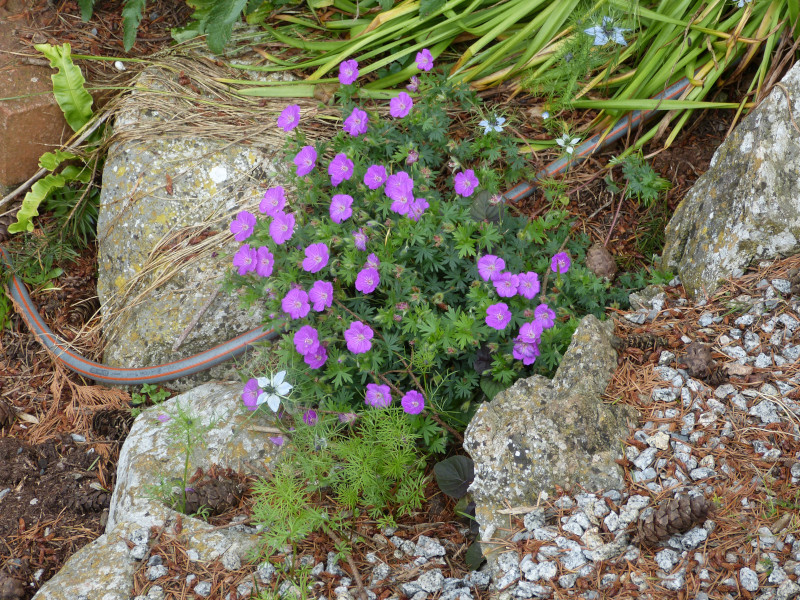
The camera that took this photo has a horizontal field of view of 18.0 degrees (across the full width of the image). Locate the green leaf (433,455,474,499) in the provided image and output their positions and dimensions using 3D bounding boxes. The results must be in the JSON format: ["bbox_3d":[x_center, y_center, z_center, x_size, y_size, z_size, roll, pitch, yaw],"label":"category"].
[{"bbox_3d":[0.058,0.186,2.660,0.047,0.010,0.047,10,63,19],"label":"green leaf"}]

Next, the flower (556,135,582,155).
[{"bbox_3d":[0.189,-0.173,2.810,0.030,0.014,0.030,0,45,0],"label":"flower"}]

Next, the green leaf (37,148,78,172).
[{"bbox_3d":[-0.397,-0.162,2.930,0.043,0.012,0.022,-12,41,-6],"label":"green leaf"}]

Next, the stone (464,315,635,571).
[{"bbox_3d":[0.159,0.153,2.670,0.180,0.190,0.190,0,38,0],"label":"stone"}]

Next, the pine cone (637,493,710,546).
[{"bbox_3d":[0.282,0.227,2.600,0.084,0.040,0.040,-23,44,-27],"label":"pine cone"}]

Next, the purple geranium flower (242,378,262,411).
[{"bbox_3d":[-0.159,0.103,2.740,0.033,0.033,0.011,-4,-7,37],"label":"purple geranium flower"}]

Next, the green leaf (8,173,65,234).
[{"bbox_3d":[-0.421,-0.111,2.920,0.092,0.020,0.030,-44,44,-17],"label":"green leaf"}]

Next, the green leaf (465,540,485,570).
[{"bbox_3d":[0.076,0.262,2.580,0.023,0.008,0.033,8,63,25],"label":"green leaf"}]

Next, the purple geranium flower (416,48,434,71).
[{"bbox_3d":[0.029,-0.276,2.900,0.023,0.010,0.025,-7,70,20],"label":"purple geranium flower"}]

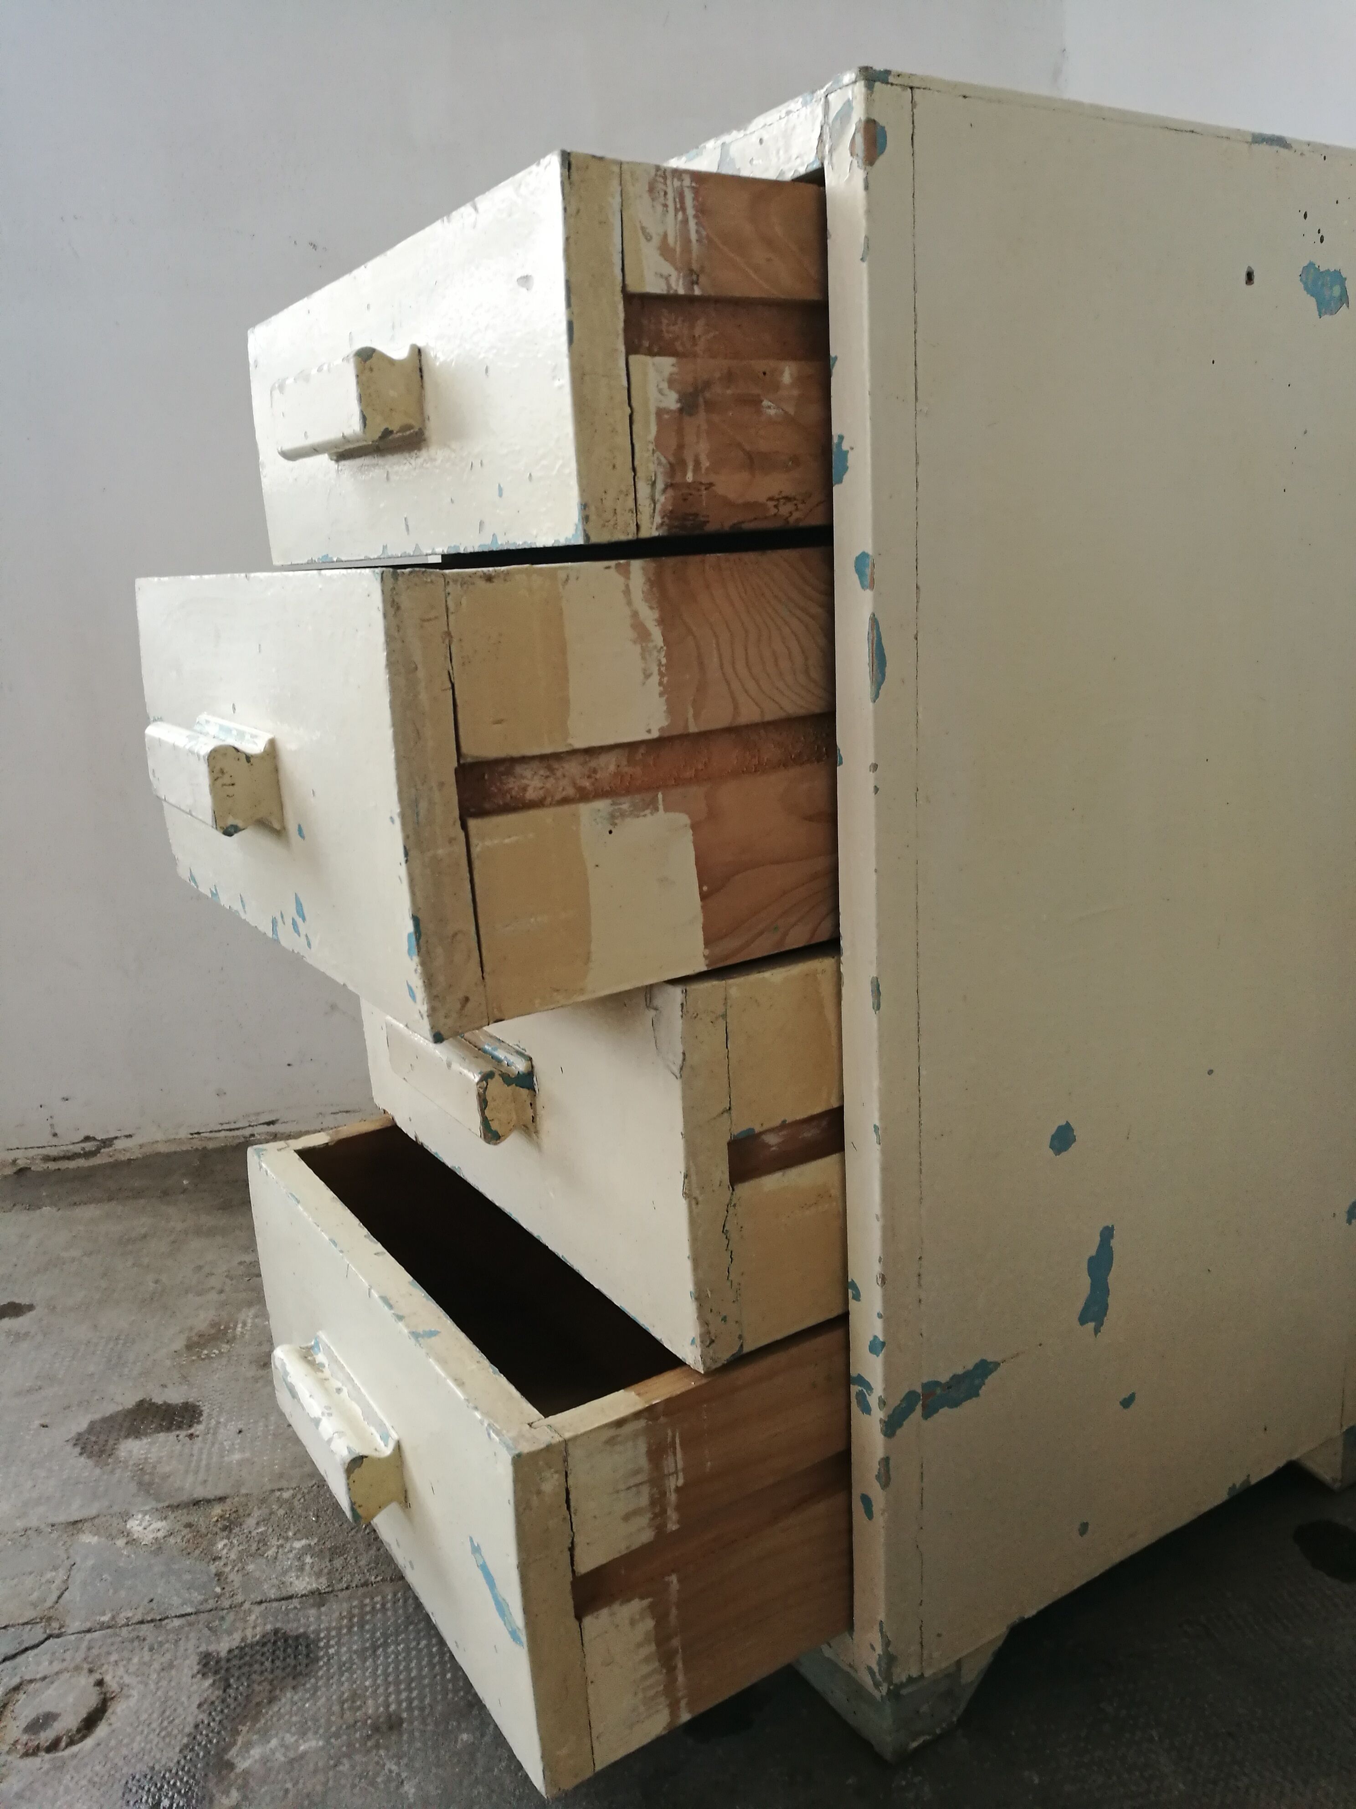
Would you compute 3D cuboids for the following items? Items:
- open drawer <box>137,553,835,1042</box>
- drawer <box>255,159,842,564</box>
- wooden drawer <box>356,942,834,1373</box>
[{"bbox_3d":[-0.075,-0.105,0.827,0.416,0.188,0.435,-12,17,-30],"label":"open drawer"},{"bbox_3d":[-0.009,-0.286,0.828,0.416,0.145,0.435,-11,16,-30],"label":"drawer"},{"bbox_3d":[0.035,0.066,0.935,0.416,0.196,0.435,-11,16,-31],"label":"wooden drawer"}]

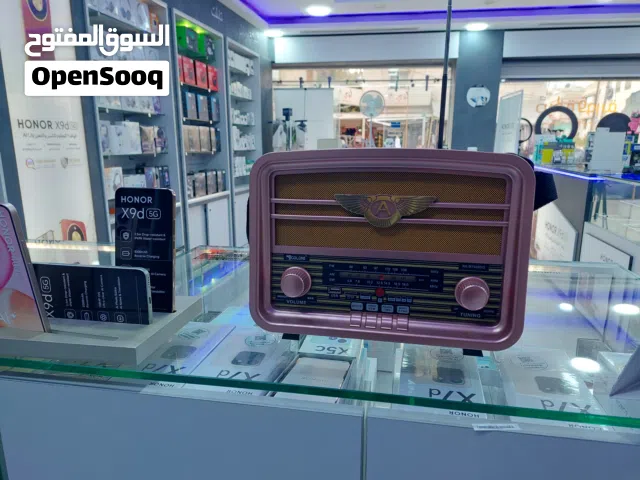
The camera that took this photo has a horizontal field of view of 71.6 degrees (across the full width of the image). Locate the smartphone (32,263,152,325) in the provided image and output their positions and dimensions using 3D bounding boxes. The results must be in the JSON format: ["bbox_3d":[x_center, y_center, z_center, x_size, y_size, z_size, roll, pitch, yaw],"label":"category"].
[{"bbox_3d":[-0.273,0.067,0.516,0.162,0.076,0.008,2,12,9],"label":"smartphone"}]

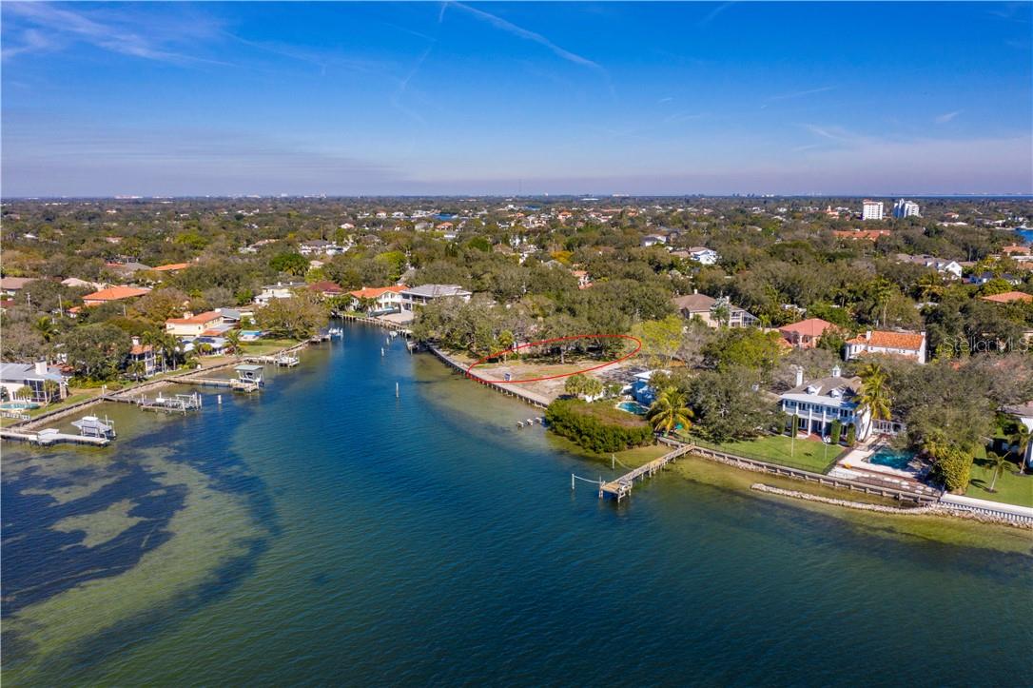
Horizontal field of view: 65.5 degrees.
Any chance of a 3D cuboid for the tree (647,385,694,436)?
[{"bbox_3d":[28.525,12.549,149.108,7.900,8.800,7.900,0,11,0],"label":"tree"}]

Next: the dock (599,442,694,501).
[{"bbox_3d":[23.791,20.651,133.434,3.800,2.600,29.500,9,14,40],"label":"dock"}]

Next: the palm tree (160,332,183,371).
[{"bbox_3d":[-87.054,2.013,203.295,5.300,9.700,5.300,0,11,0],"label":"palm tree"}]

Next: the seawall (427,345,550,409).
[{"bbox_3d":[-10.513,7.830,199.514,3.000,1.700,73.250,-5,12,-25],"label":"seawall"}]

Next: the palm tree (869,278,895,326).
[{"bbox_3d":[116.306,-12.375,253.114,6.800,17.200,6.800,4,11,20],"label":"palm tree"}]

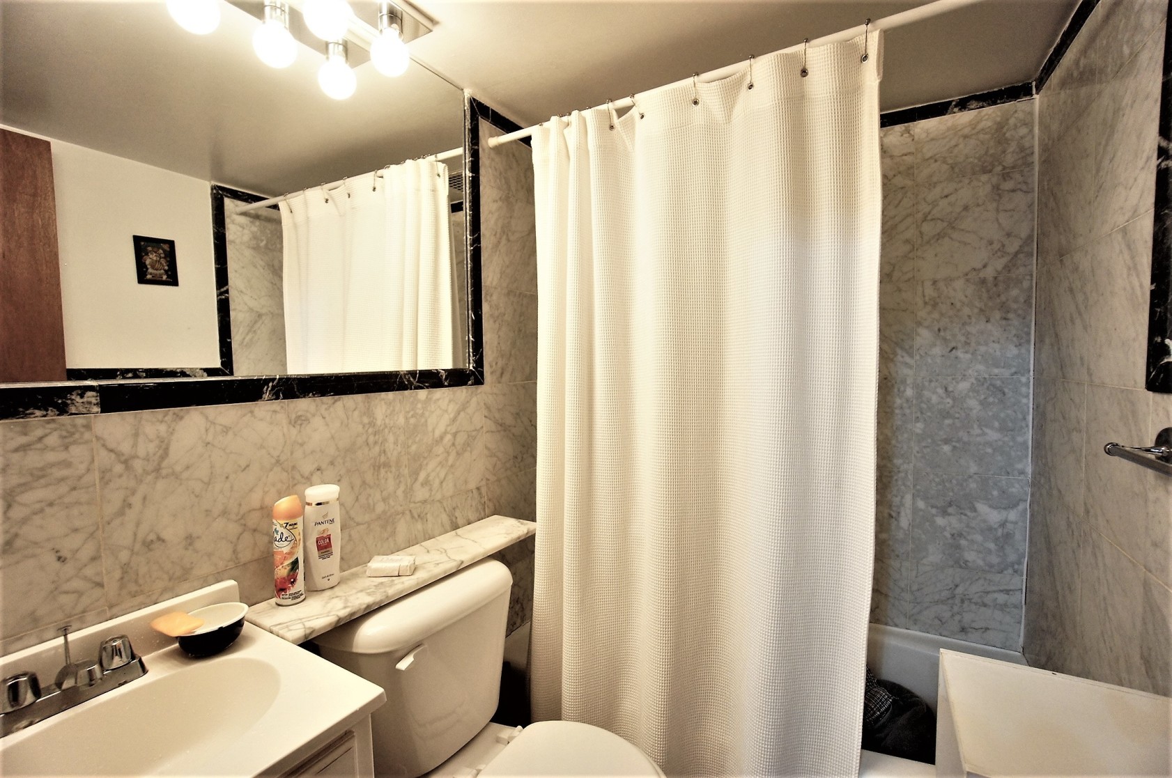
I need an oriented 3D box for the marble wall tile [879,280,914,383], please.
[{"bbox_3d":[0.943,-0.193,1.675,0.303,0.305,0.012,1,3,31],"label":"marble wall tile"}]

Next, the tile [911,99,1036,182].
[{"bbox_3d":[1.194,-0.756,1.504,0.293,0.203,0.013,1,3,30],"label":"tile"}]

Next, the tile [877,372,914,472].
[{"bbox_3d":[0.951,0.115,1.692,0.303,0.305,0.012,1,3,31],"label":"tile"}]

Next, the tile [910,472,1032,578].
[{"bbox_3d":[1.215,0.421,1.555,0.303,0.305,0.012,1,3,31],"label":"tile"}]

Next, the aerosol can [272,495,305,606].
[{"bbox_3d":[-0.610,0.335,1.004,0.056,0.212,0.056,-1,3,0],"label":"aerosol can"}]

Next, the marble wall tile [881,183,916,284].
[{"bbox_3d":[0.935,-0.500,1.659,0.303,0.305,0.012,1,3,31],"label":"marble wall tile"}]

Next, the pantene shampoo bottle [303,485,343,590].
[{"bbox_3d":[-0.574,0.325,1.062,0.068,0.215,0.043,-3,4,-43],"label":"pantene shampoo bottle"}]

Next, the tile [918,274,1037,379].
[{"bbox_3d":[1.204,-0.194,1.532,0.293,0.311,0.013,1,3,30],"label":"tile"}]

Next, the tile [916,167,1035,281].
[{"bbox_3d":[1.198,-0.502,1.517,0.293,0.306,0.013,1,3,30],"label":"tile"}]

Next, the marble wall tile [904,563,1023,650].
[{"bbox_3d":[1.220,0.694,1.575,0.293,0.235,0.013,1,3,30],"label":"marble wall tile"}]

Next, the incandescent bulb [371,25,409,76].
[{"bbox_3d":[-0.446,-0.767,1.105,0.080,0.103,0.080,1,3,30],"label":"incandescent bulb"}]

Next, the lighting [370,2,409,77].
[{"bbox_3d":[-0.446,-0.782,1.104,0.082,0.132,0.082,1,3,30],"label":"lighting"}]

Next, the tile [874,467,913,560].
[{"bbox_3d":[0.956,0.421,1.712,0.305,0.305,0.013,1,3,30],"label":"tile"}]

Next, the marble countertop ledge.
[{"bbox_3d":[-0.400,0.429,1.210,0.185,0.021,0.714,1,3,30],"label":"marble countertop ledge"}]

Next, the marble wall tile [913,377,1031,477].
[{"bbox_3d":[1.207,0.117,1.539,0.303,0.305,0.012,1,3,31],"label":"marble wall tile"}]

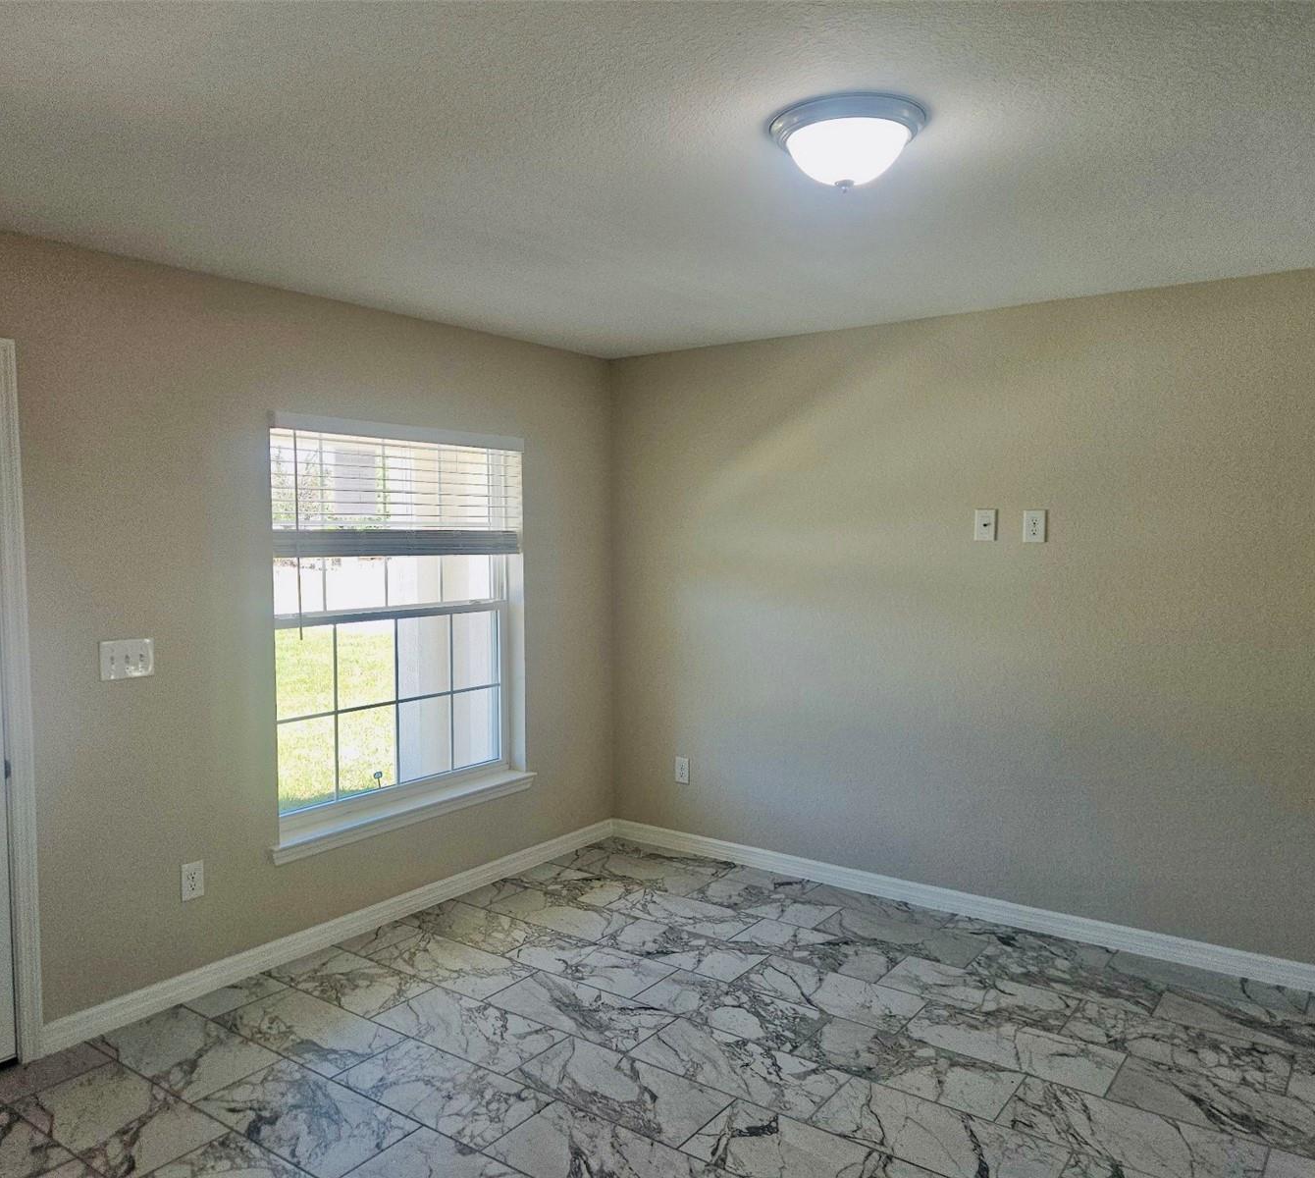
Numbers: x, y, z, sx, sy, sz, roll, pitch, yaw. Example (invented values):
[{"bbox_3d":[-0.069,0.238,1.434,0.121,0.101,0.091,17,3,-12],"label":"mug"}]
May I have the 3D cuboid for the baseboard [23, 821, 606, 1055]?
[{"bbox_3d":[-1.044,1.302,4.271,0.015,0.090,2.771,2,4,36],"label":"baseboard"}]

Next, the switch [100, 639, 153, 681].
[{"bbox_3d":[-1.687,0.226,3.332,0.016,0.121,0.167,2,4,36],"label":"switch"}]

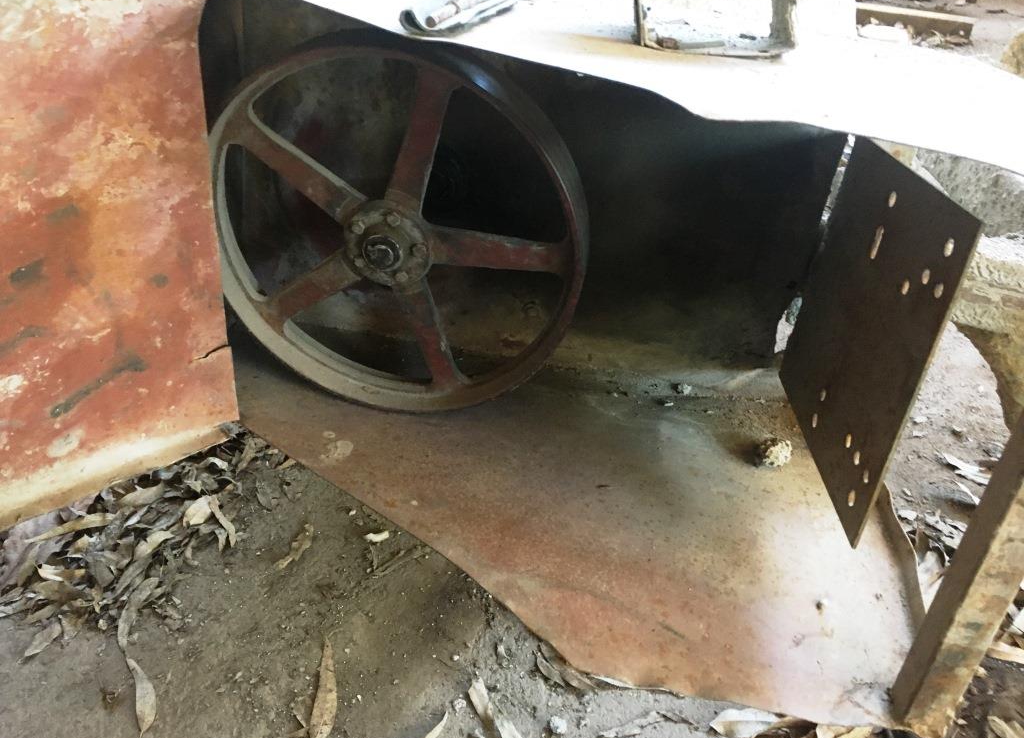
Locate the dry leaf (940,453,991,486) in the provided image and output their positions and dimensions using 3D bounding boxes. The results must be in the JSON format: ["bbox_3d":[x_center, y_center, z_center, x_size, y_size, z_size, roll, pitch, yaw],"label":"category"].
[{"bbox_3d":[0.776,0.172,1.462,0.086,0.015,0.032,31,41,33],"label":"dry leaf"}]

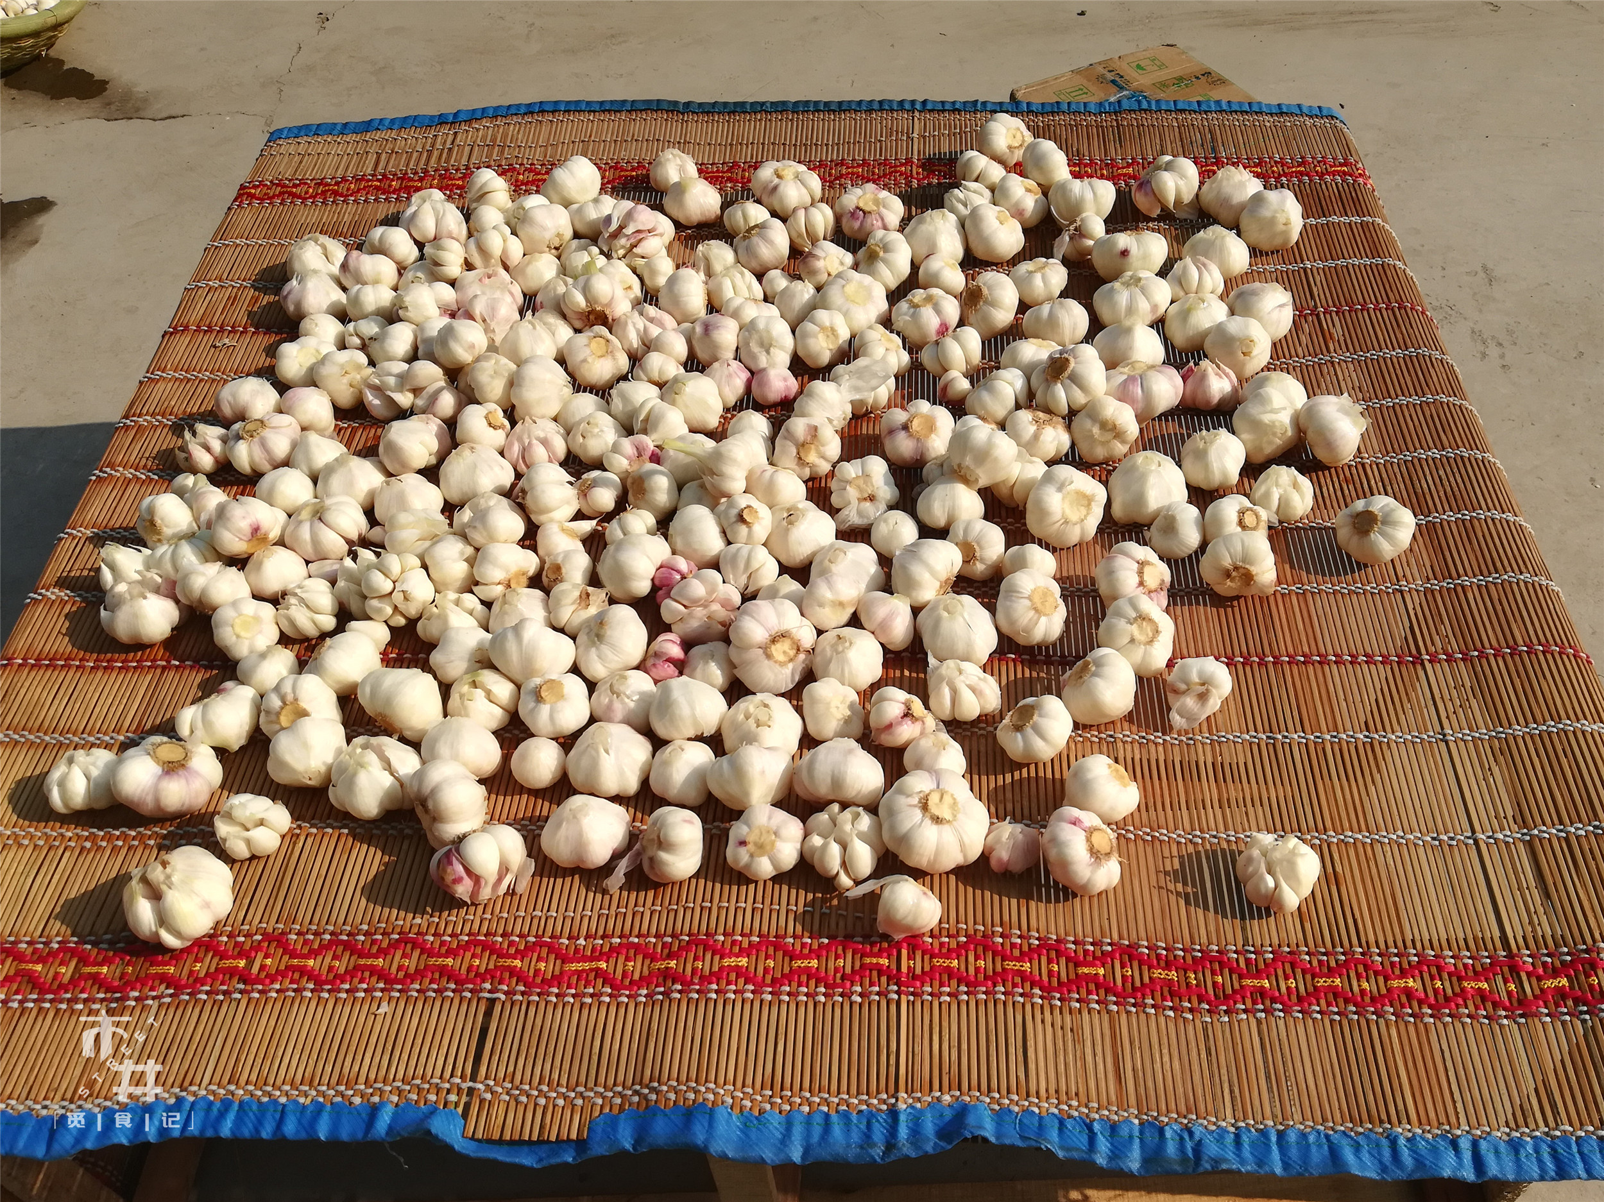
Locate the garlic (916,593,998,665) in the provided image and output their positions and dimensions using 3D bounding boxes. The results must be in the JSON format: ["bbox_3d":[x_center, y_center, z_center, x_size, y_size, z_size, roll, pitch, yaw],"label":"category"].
[{"bbox_3d":[0.109,0.020,0.844,0.056,0.046,0.053,1,53,3],"label":"garlic"}]

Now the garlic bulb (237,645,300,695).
[{"bbox_3d":[-0.383,0.050,0.864,0.045,0.037,0.045,7,50,-9],"label":"garlic bulb"}]

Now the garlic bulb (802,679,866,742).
[{"bbox_3d":[0.021,0.074,0.812,0.043,0.039,0.044,1,53,3],"label":"garlic bulb"}]

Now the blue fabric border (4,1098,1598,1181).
[{"bbox_3d":[-0.005,0.304,0.676,1.000,0.028,0.044,1,53,3],"label":"blue fabric border"}]

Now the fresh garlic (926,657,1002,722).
[{"bbox_3d":[0.115,0.062,0.851,0.053,0.043,0.048,0,51,0],"label":"fresh garlic"}]

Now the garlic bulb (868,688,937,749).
[{"bbox_3d":[0.068,0.080,0.817,0.045,0.040,0.042,9,72,-29],"label":"garlic bulb"}]

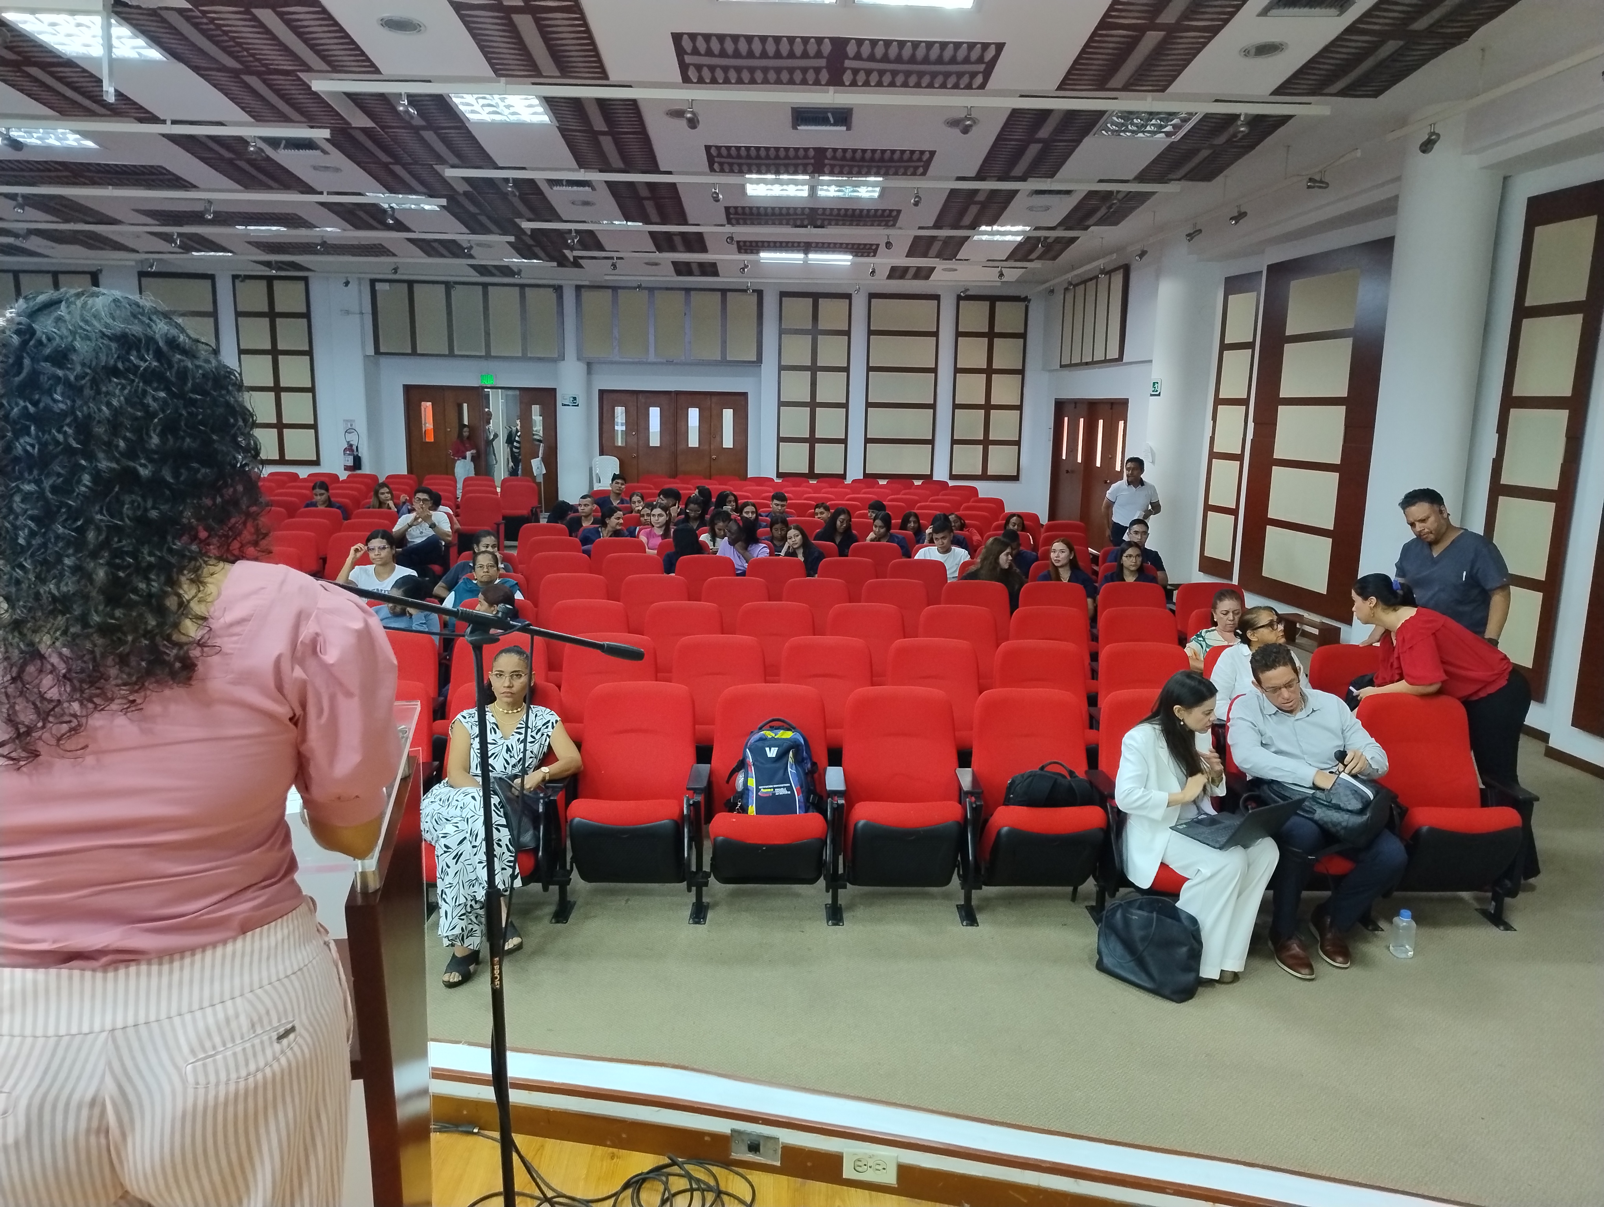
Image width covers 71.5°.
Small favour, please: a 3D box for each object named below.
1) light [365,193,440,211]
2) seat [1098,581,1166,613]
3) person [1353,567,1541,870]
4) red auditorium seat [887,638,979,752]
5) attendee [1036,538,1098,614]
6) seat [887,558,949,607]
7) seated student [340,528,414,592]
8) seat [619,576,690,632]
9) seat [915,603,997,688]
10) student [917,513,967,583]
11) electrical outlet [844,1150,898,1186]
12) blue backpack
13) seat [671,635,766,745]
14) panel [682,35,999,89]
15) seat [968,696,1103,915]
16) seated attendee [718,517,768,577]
[{"bbox_3d":[-4.238,-4.308,11.860,0.600,0.080,1.020,1,10,-1],"label":"light"},{"bbox_3d":[2.375,0.334,7.830,0.575,0.900,0.640,1,10,-1],"label":"seat"},{"bbox_3d":[2.973,0.567,5.225,0.830,1.386,0.480,5,11,20],"label":"person"},{"bbox_3d":[0.672,0.655,5.556,0.570,0.884,0.620,1,10,-2],"label":"red auditorium seat"},{"bbox_3d":[1.978,0.111,8.341,0.480,1.180,0.750,1,10,0],"label":"attendee"},{"bbox_3d":[0.959,0.131,8.807,0.575,0.900,0.640,1,10,-1],"label":"seat"},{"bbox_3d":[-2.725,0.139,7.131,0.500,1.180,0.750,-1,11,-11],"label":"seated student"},{"bbox_3d":[-1.006,0.274,7.441,0.570,0.876,0.620,1,10,-2],"label":"seat"},{"bbox_3d":[0.984,0.496,6.778,0.575,0.900,0.640,1,10,-1],"label":"seat"},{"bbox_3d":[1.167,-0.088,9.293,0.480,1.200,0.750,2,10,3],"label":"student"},{"bbox_3d":[0.148,1.214,2.398,0.117,0.073,0.012,3,11,10],"label":"electrical outlet"},{"bbox_3d":[-0.130,0.679,4.604,0.330,0.430,0.220,1,-1,-1],"label":"blue backpack"},{"bbox_3d":[-0.445,0.665,5.744,0.560,0.920,0.600,1,10,-1],"label":"seat"},{"bbox_3d":[0.219,-3.353,6.919,1.968,0.050,0.998,1,10,-1],"label":"panel"},{"bbox_3d":[0.964,0.836,4.691,0.580,0.865,0.610,1,11,-1],"label":"seat"},{"bbox_3d":[-0.504,-0.139,9.118,0.470,1.100,0.720,2,11,6],"label":"seated attendee"}]

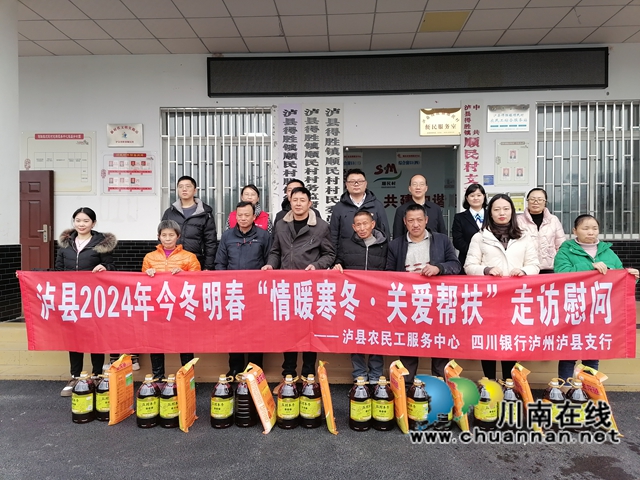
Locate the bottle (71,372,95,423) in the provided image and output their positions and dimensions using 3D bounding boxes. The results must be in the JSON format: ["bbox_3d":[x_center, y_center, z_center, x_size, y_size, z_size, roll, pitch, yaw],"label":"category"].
[{"bbox_3d":[-1.647,1.087,3.480,0.155,0.340,0.150,0,0,10],"label":"bottle"}]

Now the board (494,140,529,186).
[{"bbox_3d":[2.738,-1.098,7.100,0.490,0.660,0.020,0,0,4],"label":"board"}]

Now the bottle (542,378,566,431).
[{"bbox_3d":[1.628,1.132,3.456,0.153,0.349,0.153,0,1,10],"label":"bottle"}]

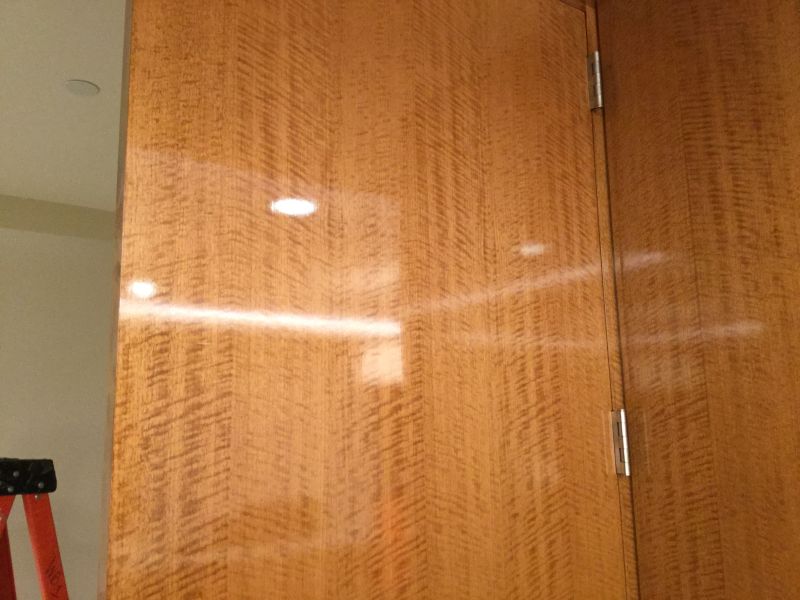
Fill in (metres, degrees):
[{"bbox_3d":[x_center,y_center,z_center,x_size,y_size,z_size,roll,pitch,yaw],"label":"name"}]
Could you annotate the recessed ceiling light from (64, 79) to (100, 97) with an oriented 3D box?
[{"bbox_3d":[-0.833,-0.557,1.880,0.086,0.013,0.086,-1,-10,0],"label":"recessed ceiling light"}]

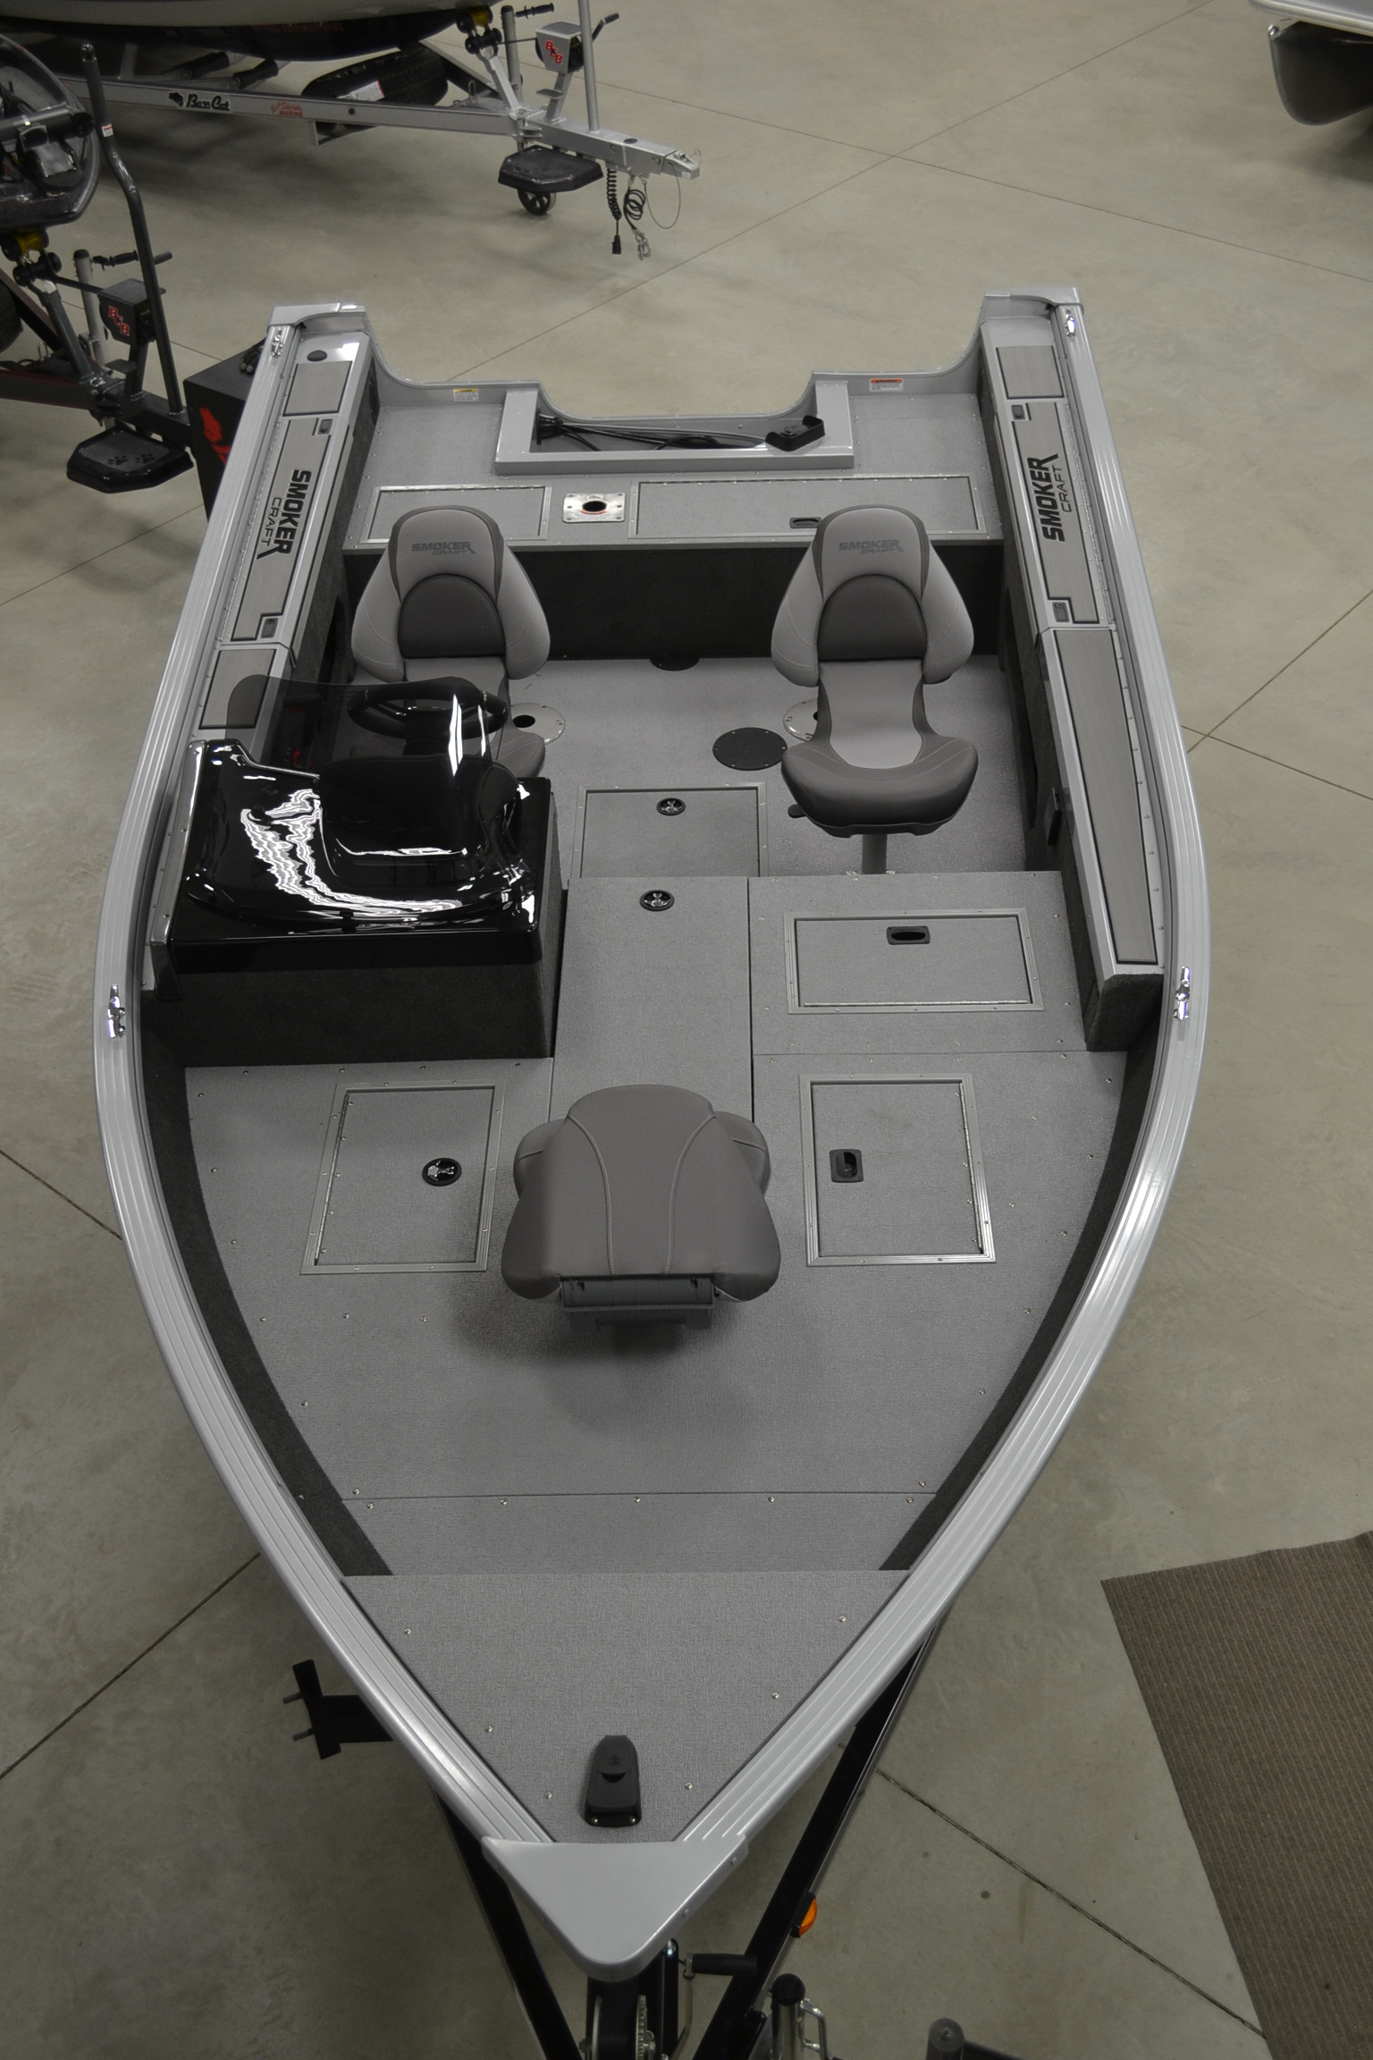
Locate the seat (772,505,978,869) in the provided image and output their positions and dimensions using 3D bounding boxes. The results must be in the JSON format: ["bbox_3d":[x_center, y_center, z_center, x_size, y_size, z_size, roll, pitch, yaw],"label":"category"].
[{"bbox_3d":[0.444,-0.717,5.258,0.484,0.855,0.620,-1,41,1],"label":"seat"}]

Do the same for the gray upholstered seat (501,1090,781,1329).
[{"bbox_3d":[-0.069,0.348,3.908,0.480,0.270,0.500,-1,41,1],"label":"gray upholstered seat"}]

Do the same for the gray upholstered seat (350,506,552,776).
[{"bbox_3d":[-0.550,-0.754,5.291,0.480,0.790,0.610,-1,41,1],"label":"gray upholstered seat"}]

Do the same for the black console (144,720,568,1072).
[{"bbox_3d":[-0.647,-0.313,4.655,0.755,0.520,0.650,-1,41,1],"label":"black console"}]

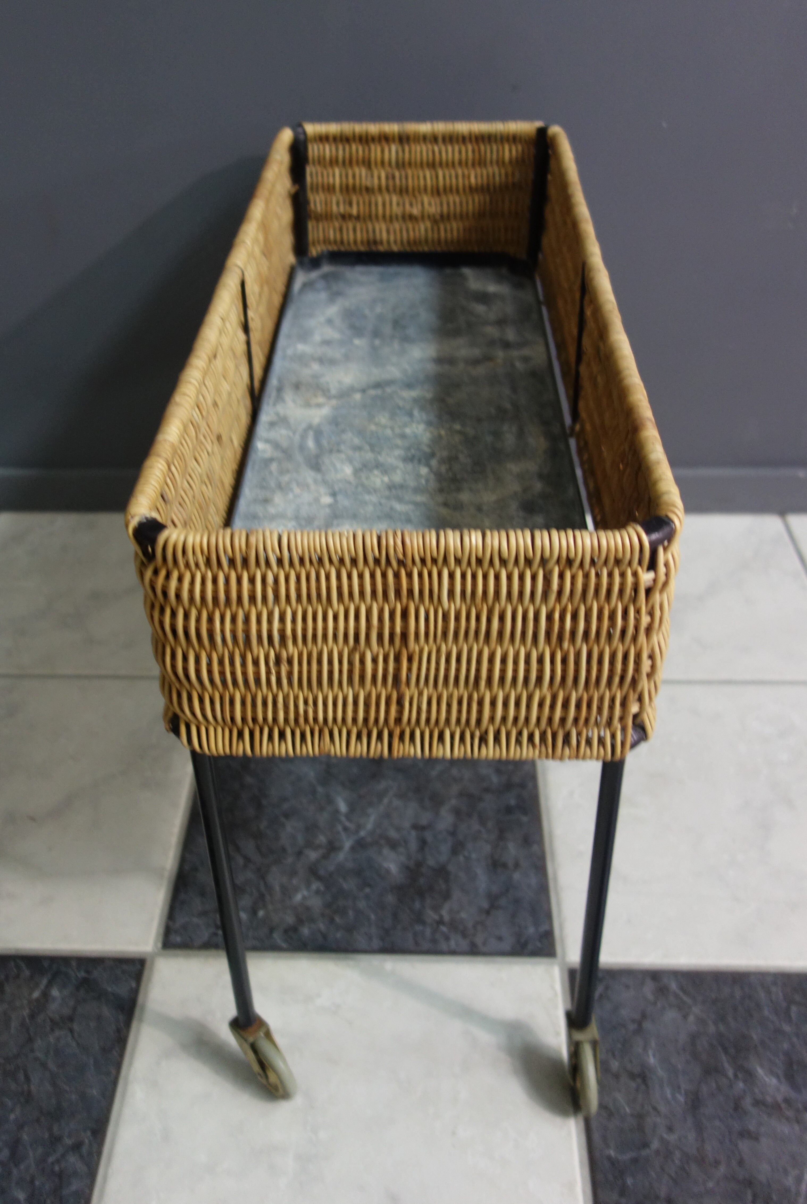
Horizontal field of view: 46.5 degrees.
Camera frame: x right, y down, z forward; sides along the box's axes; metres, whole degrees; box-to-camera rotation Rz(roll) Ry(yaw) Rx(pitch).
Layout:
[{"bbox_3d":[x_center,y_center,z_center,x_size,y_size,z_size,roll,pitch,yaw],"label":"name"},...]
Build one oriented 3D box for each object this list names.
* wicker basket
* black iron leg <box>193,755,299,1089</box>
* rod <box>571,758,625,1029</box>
[{"bbox_3d":[0.013,-0.223,0.850,0.305,0.183,0.760,0,42,2],"label":"wicker basket"},{"bbox_3d":[-0.126,0.281,0.763,0.065,0.442,0.040,2,37,1],"label":"black iron leg"},{"bbox_3d":[0.152,0.241,0.738,0.016,0.355,0.016,-1,37,4],"label":"rod"}]

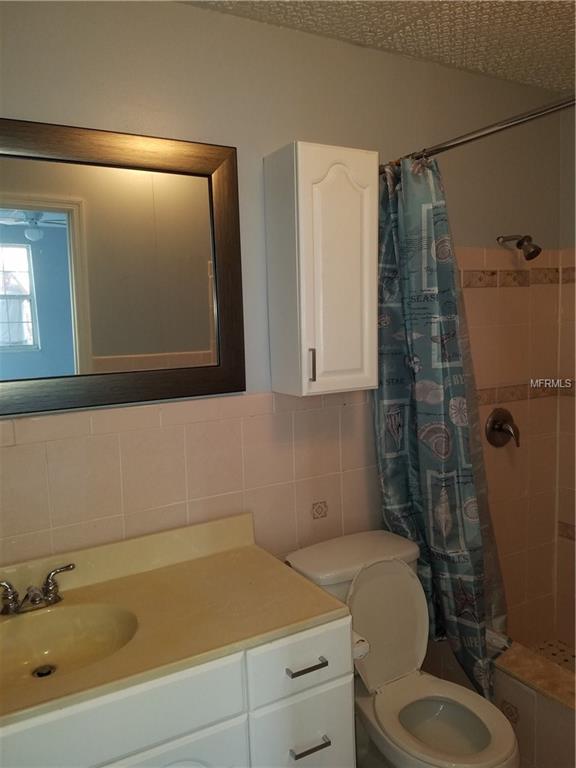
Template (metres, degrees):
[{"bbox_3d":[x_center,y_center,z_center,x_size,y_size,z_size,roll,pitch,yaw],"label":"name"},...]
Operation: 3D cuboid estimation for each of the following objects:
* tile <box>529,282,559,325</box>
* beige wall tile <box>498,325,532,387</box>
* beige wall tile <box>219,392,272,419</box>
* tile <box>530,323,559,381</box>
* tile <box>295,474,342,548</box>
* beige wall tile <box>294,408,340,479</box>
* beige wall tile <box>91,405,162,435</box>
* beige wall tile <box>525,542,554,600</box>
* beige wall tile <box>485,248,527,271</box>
[{"bbox_3d":[1.131,-0.345,2.546,0.203,0.158,0.012,-5,7,-30],"label":"tile"},{"bbox_3d":[0.997,-0.123,2.547,0.200,0.250,0.012,-6,7,-28],"label":"beige wall tile"},{"bbox_3d":[-0.138,0.075,1.945,0.200,0.069,0.010,-5,8,-29],"label":"beige wall tile"},{"bbox_3d":[1.138,-0.139,2.568,0.203,0.257,0.012,-5,7,-30],"label":"tile"},{"bbox_3d":[0.117,0.464,2.136,0.200,0.250,0.012,-6,7,-28],"label":"tile"},{"bbox_3d":[0.111,0.213,2.101,0.200,0.251,0.010,-5,8,-29],"label":"beige wall tile"},{"bbox_3d":[-0.489,0.106,1.749,0.209,0.077,0.012,-5,7,-30],"label":"beige wall tile"},{"bbox_3d":[1.171,0.870,2.675,0.203,0.257,0.012,-5,7,-30],"label":"beige wall tile"},{"bbox_3d":[0.889,-0.513,2.392,0.221,0.091,0.012,-5,7,-30],"label":"beige wall tile"}]

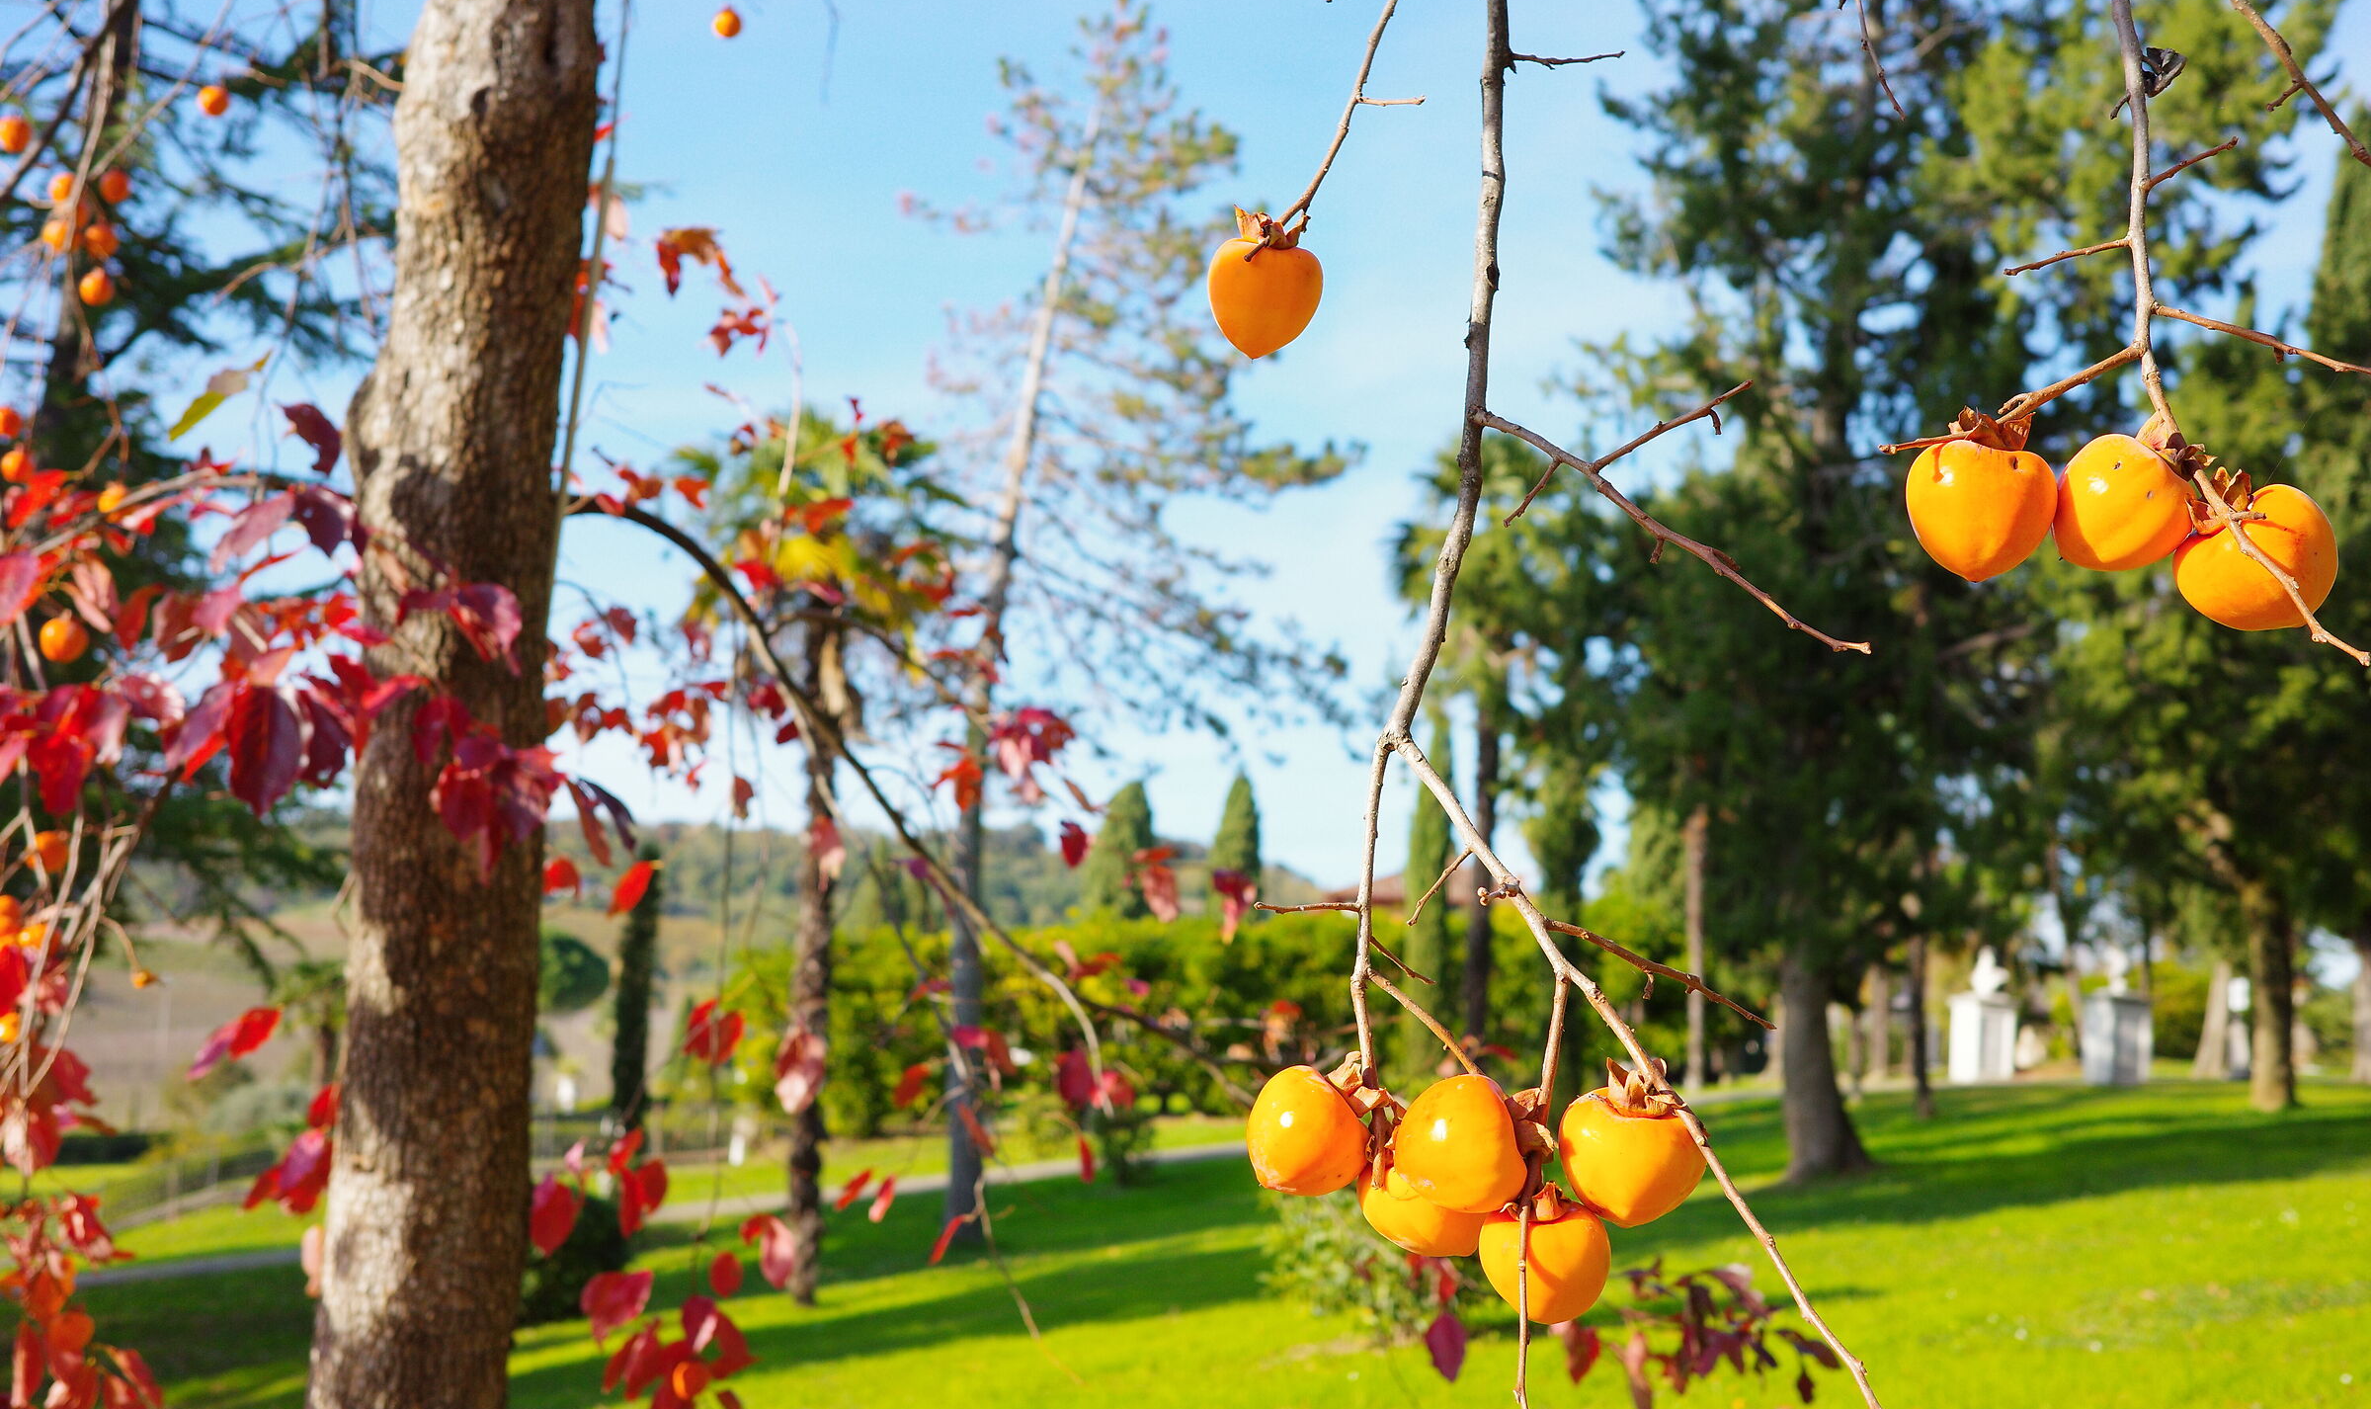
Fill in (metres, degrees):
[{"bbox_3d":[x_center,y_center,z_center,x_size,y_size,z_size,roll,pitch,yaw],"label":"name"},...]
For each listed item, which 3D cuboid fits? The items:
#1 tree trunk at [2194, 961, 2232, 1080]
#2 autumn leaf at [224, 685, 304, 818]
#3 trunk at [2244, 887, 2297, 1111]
[{"bbox_3d":[15.298,4.618,39.094,0.522,1.857,0.467,-2,-6,21],"label":"tree trunk"},{"bbox_3d":[-0.752,0.036,2.150,0.065,0.108,0.030,0,-5,0],"label":"autumn leaf"},{"bbox_3d":[11.126,3.020,27.000,0.460,2.300,0.460,0,-5,0],"label":"trunk"}]

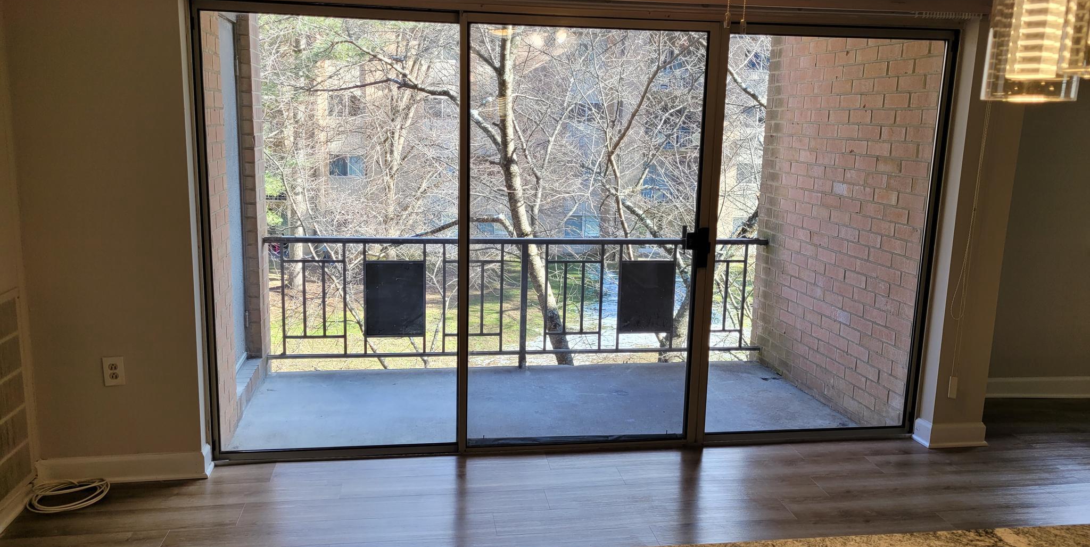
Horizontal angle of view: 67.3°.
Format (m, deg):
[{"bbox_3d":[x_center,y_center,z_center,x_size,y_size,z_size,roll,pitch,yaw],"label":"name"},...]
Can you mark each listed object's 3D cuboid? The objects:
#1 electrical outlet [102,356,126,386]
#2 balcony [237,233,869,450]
[{"bbox_3d":[-1.754,0.400,3.331,0.079,0.120,0.012,0,10,-9],"label":"electrical outlet"},{"bbox_3d":[0.003,0.375,4.805,3.482,0.901,1.827,0,10,-9],"label":"balcony"}]

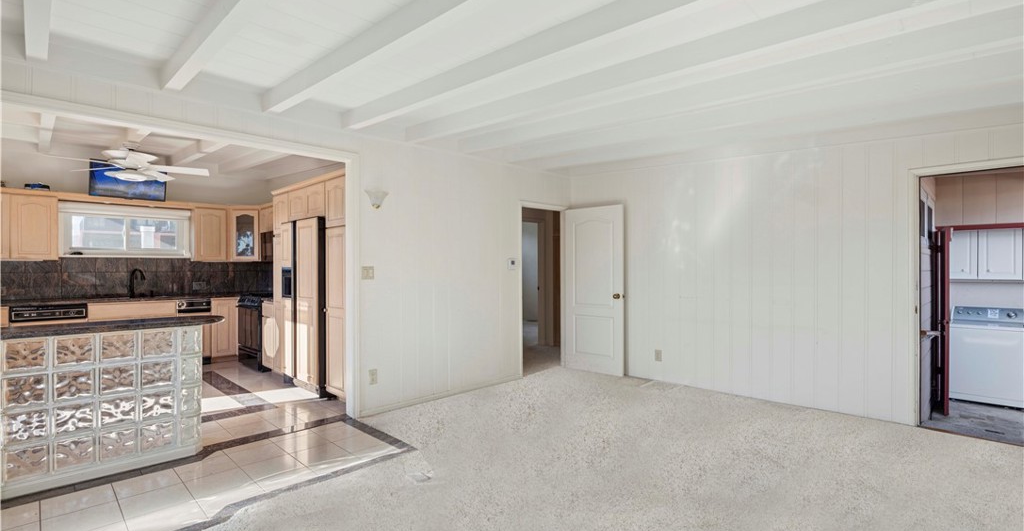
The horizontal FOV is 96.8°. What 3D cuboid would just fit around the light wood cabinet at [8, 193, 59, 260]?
[{"bbox_3d":[-5.555,-0.436,5.291,0.320,0.760,0.390,0,0,44],"label":"light wood cabinet"}]

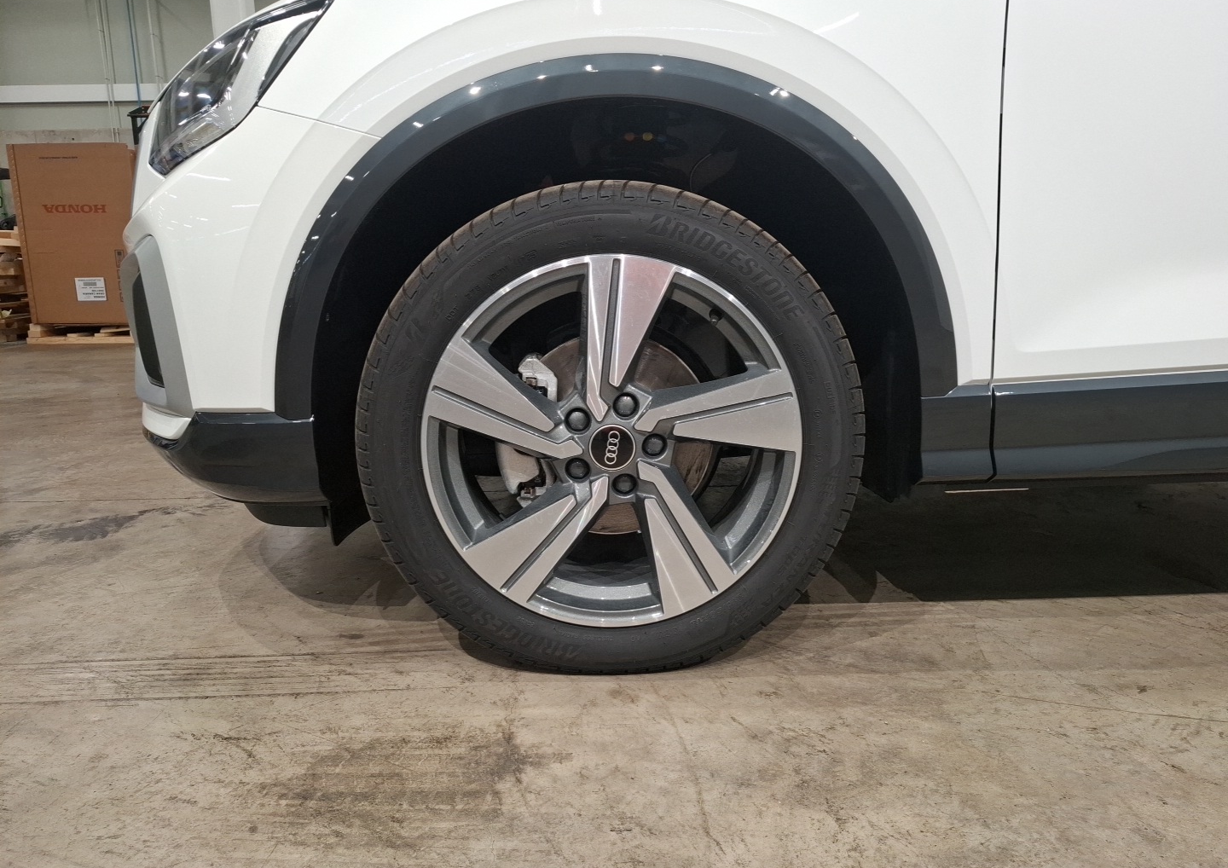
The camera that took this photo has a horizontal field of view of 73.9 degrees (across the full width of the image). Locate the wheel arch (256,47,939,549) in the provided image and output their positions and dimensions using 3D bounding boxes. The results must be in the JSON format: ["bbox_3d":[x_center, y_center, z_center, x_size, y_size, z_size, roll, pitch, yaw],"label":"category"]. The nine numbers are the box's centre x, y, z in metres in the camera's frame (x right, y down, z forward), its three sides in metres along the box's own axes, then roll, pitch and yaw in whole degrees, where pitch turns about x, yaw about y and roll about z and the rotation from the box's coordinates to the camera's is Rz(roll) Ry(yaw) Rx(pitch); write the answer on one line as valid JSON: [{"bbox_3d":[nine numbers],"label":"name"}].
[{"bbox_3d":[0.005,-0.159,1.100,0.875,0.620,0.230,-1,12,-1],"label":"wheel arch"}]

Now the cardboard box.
[{"bbox_3d":[-3.828,-1.512,6.302,0.920,1.261,0.850,-1,12,-1],"label":"cardboard box"}]

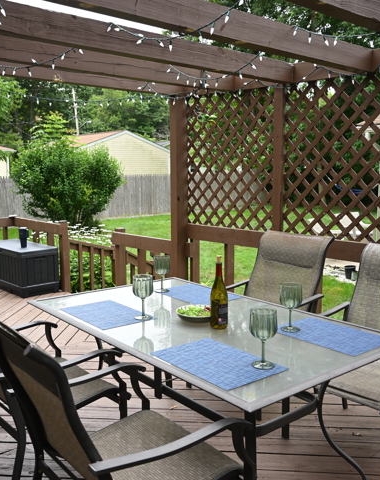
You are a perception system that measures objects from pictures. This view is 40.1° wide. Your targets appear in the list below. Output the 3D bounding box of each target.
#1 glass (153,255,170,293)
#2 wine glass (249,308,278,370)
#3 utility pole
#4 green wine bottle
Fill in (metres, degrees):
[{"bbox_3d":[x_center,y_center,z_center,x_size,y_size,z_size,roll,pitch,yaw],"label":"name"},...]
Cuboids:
[{"bbox_3d":[-0.165,0.203,3.094,0.100,0.208,0.100,0,7,0],"label":"glass"},{"bbox_3d":[0.271,0.358,1.900,0.100,0.208,0.100,0,7,0],"label":"wine glass"},{"bbox_3d":[-10.720,-9.530,50.030,0.280,10.000,0.280,0,7,0],"label":"utility pole"},{"bbox_3d":[0.135,0.236,2.369,0.080,0.329,0.080,0,7,0],"label":"green wine bottle"}]

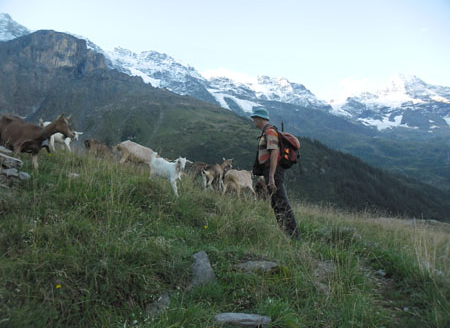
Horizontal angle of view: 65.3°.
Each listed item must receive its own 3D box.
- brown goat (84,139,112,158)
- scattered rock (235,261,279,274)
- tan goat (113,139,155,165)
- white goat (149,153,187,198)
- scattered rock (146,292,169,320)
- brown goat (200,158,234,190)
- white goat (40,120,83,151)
[{"bbox_3d":[-2.978,-0.275,8.400,0.880,0.720,0.320,-1,3,-30],"label":"brown goat"},{"bbox_3d":[0.287,0.943,3.200,0.400,0.080,0.220,0,2,0],"label":"scattered rock"},{"bbox_3d":[-1.948,-0.160,8.000,1.200,0.830,0.360,-1,2,-15],"label":"tan goat"},{"bbox_3d":[-0.982,0.179,6.000,0.820,0.800,0.300,2,3,44],"label":"white goat"},{"bbox_3d":[-0.445,0.947,2.350,0.160,0.160,0.140,0,2,0],"label":"scattered rock"},{"bbox_3d":[-0.167,0.233,7.800,0.850,0.780,0.300,-2,3,-41],"label":"brown goat"},{"bbox_3d":[-3.724,-0.626,8.000,0.950,0.740,0.300,0,2,-12],"label":"white goat"}]

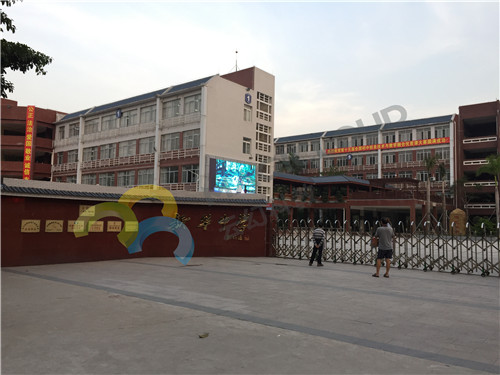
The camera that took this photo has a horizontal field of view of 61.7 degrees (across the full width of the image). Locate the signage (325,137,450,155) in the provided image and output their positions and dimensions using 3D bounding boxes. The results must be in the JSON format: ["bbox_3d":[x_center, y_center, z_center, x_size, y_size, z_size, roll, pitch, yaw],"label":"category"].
[{"bbox_3d":[23.568,-7.322,74.555,22.342,0.870,0.060,-2,-5,39],"label":"signage"}]

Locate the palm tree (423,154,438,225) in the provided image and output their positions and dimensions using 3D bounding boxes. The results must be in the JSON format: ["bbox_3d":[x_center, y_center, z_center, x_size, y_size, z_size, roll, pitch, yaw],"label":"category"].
[{"bbox_3d":[19.854,0.604,46.000,1.750,8.400,1.750,0,-4,23],"label":"palm tree"}]

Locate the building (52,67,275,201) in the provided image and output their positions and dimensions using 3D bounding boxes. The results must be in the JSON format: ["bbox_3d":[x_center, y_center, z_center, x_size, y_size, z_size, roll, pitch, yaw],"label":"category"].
[{"bbox_3d":[-13.150,-4.160,55.542,31.688,18.518,11.600,-2,-5,39],"label":"building"}]

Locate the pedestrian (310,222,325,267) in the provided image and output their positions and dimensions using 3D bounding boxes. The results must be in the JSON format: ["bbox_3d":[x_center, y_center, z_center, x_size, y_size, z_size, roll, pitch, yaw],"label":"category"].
[{"bbox_3d":[2.433,2.044,15.100,0.500,1.590,0.420,0,-4,23],"label":"pedestrian"}]

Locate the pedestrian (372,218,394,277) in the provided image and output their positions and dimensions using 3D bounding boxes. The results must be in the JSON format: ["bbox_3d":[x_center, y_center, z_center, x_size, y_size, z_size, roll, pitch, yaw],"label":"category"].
[{"bbox_3d":[3.888,1.753,12.200,0.620,1.730,0.450,1,-4,0],"label":"pedestrian"}]

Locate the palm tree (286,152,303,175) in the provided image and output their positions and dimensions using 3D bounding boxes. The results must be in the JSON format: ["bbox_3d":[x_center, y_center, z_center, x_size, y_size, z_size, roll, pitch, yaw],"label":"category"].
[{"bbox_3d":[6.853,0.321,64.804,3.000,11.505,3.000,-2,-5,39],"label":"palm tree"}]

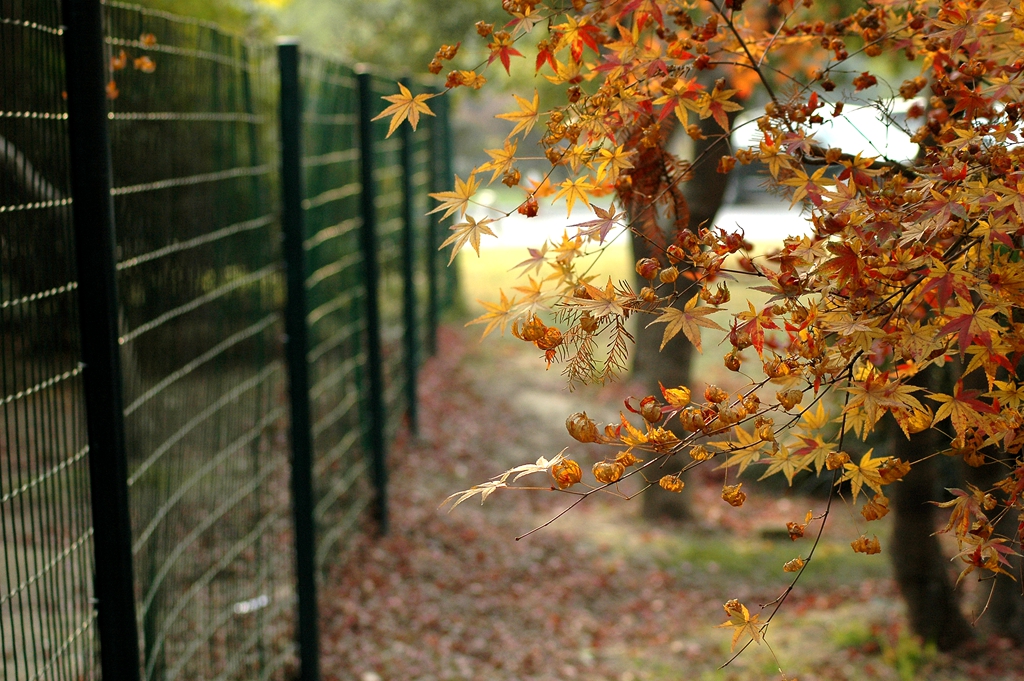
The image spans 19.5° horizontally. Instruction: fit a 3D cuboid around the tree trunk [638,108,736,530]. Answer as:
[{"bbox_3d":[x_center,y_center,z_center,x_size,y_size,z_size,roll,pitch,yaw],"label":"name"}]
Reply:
[{"bbox_3d":[0.520,-0.127,9.000,0.296,1.342,0.250,-1,4,0],"label":"tree trunk"}]

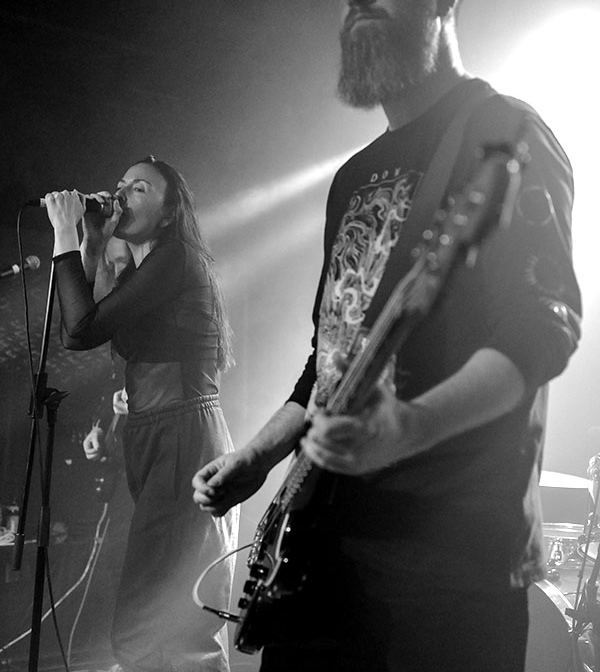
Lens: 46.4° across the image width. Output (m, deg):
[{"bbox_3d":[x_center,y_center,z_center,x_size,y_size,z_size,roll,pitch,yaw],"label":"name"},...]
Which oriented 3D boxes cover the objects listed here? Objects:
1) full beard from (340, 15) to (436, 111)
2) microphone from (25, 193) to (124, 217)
[{"bbox_3d":[0.137,-0.432,1.105,0.125,0.150,0.145,8,-11,-44],"label":"full beard"},{"bbox_3d":[-0.520,-0.304,1.620,0.225,0.053,0.053,1,-8,-18],"label":"microphone"}]

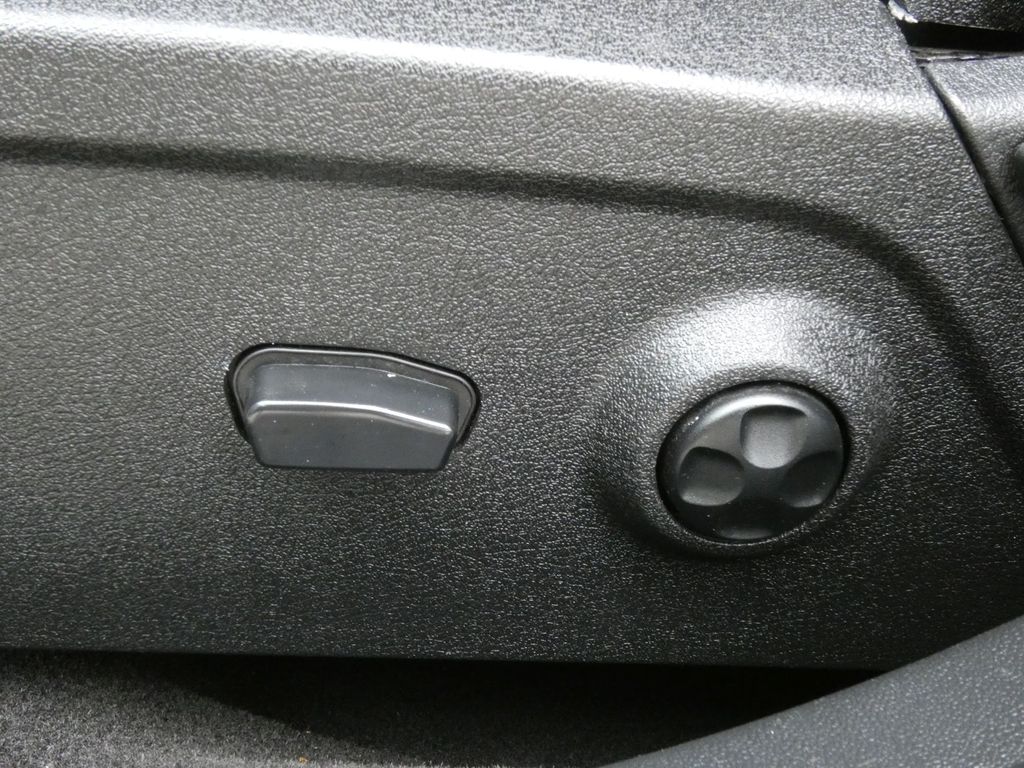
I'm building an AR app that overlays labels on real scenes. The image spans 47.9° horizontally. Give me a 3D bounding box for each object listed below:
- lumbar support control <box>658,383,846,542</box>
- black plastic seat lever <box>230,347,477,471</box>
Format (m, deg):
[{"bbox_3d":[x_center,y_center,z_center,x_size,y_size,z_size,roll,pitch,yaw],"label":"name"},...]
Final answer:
[{"bbox_3d":[0.055,0.019,0.262,0.042,0.042,0.011,2,28,-5],"label":"lumbar support control"},{"bbox_3d":[-0.037,0.007,0.269,0.057,0.027,0.017,2,30,-5],"label":"black plastic seat lever"}]

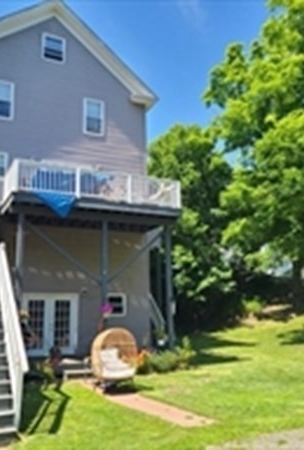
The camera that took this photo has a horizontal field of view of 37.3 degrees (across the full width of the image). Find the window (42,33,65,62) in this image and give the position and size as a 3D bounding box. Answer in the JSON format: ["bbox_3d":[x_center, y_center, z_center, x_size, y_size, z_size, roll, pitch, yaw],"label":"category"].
[{"bbox_3d":[-3.728,-6.716,17.189,0.904,1.095,0.120,5,-14,-27],"label":"window"}]

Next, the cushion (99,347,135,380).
[{"bbox_3d":[-0.831,3.288,10.700,0.720,0.720,0.600,4,-14,-25],"label":"cushion"}]

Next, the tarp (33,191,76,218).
[{"bbox_3d":[-2.757,-0.516,12.840,1.310,0.630,0.220,5,-14,-27],"label":"tarp"}]

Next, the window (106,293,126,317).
[{"bbox_3d":[-1.270,2.904,16.258,0.760,0.803,0.120,5,-14,-27],"label":"window"}]

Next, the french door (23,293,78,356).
[{"bbox_3d":[-3.374,3.323,15.029,1.830,2.026,0.140,5,-14,-27],"label":"french door"}]

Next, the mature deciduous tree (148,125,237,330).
[{"bbox_3d":[1.794,0.163,21.000,5.400,9.300,5.400,-1,-12,0],"label":"mature deciduous tree"}]

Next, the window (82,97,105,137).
[{"bbox_3d":[-2.230,-4.141,17.392,0.830,1.466,0.120,5,-14,-27],"label":"window"}]

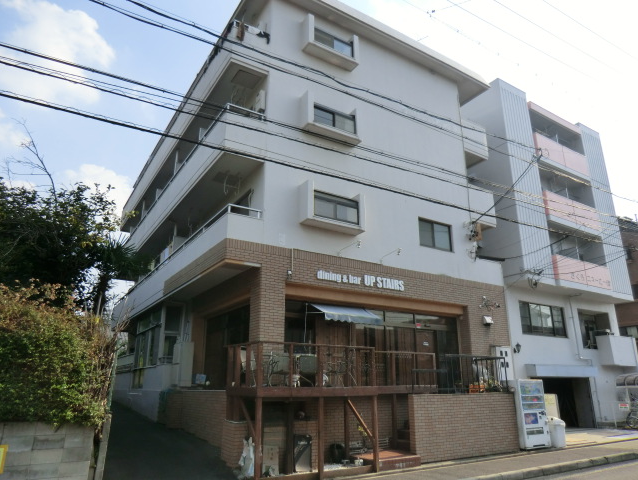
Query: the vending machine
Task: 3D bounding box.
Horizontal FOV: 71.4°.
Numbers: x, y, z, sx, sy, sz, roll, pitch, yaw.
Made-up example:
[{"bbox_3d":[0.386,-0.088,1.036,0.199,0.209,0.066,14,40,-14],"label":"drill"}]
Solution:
[{"bbox_3d":[6.125,5.192,13.282,1.160,1.830,0.720,11,-21,-29],"label":"vending machine"}]

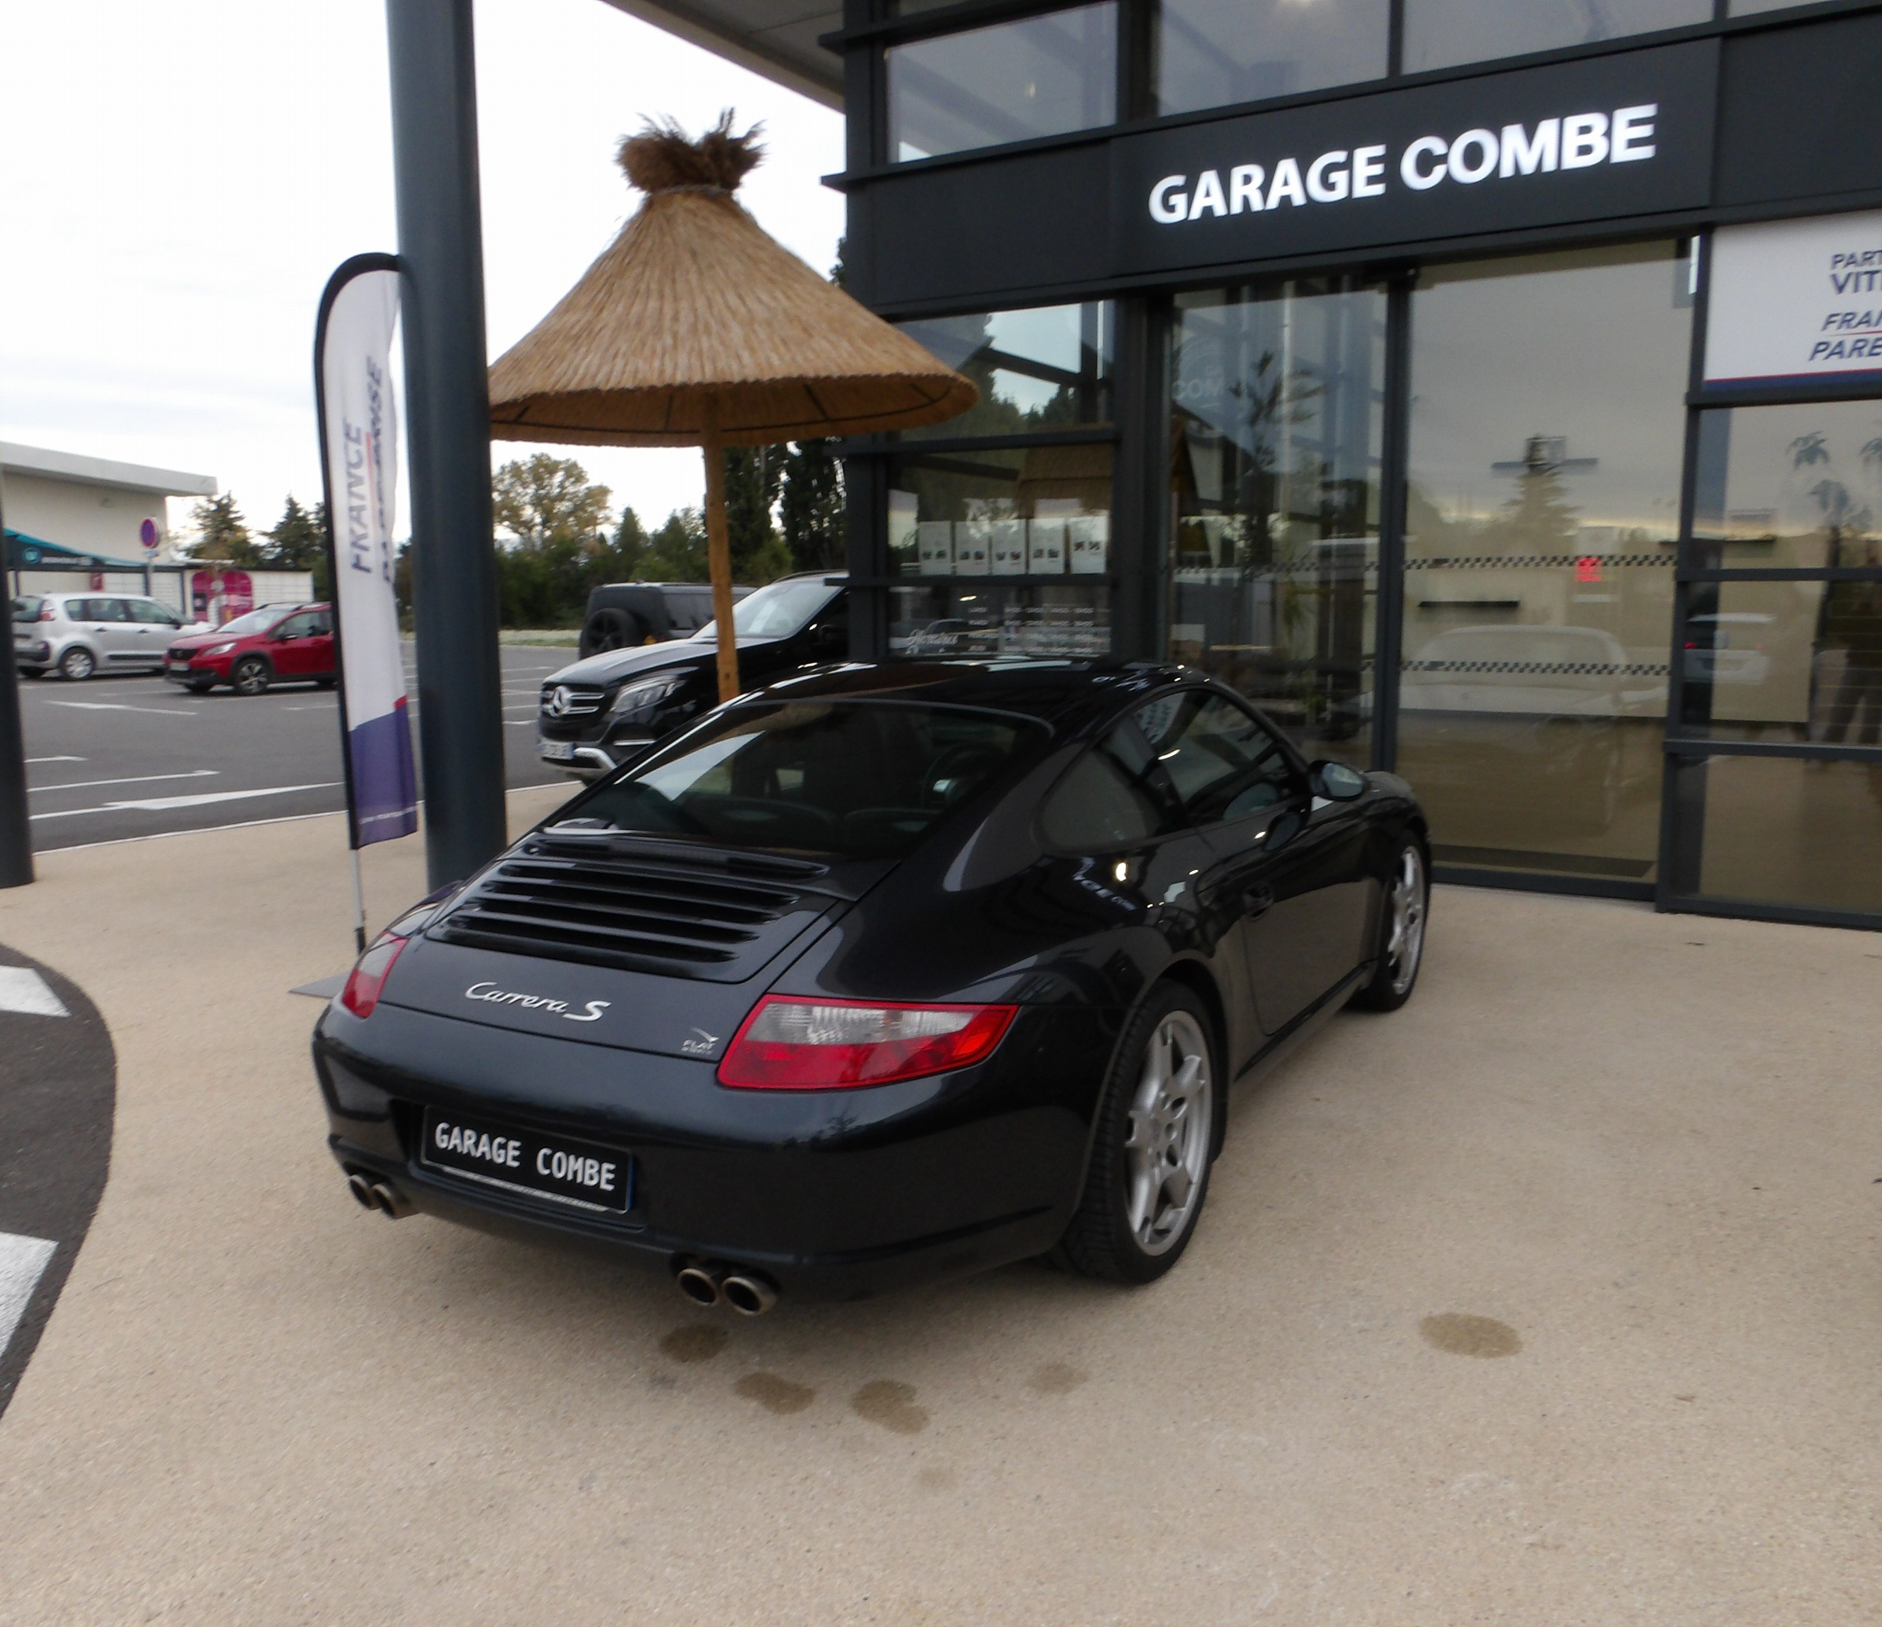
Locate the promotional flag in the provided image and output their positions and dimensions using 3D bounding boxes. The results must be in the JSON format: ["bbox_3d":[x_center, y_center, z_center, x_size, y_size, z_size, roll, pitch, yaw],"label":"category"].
[{"bbox_3d":[-2.184,-0.999,5.860,0.120,2.240,0.520,2,8,14],"label":"promotional flag"}]

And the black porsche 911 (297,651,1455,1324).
[{"bbox_3d":[0.283,0.177,4.584,1.830,1.300,4.430,5,9,30],"label":"black porsche 911"}]

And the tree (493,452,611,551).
[{"bbox_3d":[-23.409,-16.003,88.619,8.000,10.270,8.000,0,8,0],"label":"tree"}]

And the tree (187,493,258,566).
[{"bbox_3d":[-35.468,-12.225,74.002,4.600,6.990,4.600,0,8,0],"label":"tree"}]

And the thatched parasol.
[{"bbox_3d":[-1.030,-1.334,6.981,2.500,3.620,2.500,2,9,30],"label":"thatched parasol"}]

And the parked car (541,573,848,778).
[{"bbox_3d":[-0.933,-1.086,12.280,4.820,1.790,1.970,-7,11,-41],"label":"parked car"}]

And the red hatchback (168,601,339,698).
[{"bbox_3d":[-11.581,-2.963,26.590,1.780,1.550,4.160,5,9,31],"label":"red hatchback"}]

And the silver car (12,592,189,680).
[{"bbox_3d":[-16.235,-3.531,29.728,1.760,1.650,4.080,5,9,30],"label":"silver car"}]

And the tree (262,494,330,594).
[{"bbox_3d":[-31.722,-12.155,74.013,4.300,6.830,4.300,0,8,0],"label":"tree"}]

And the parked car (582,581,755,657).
[{"bbox_3d":[-4.268,-3.170,27.264,2.000,1.970,4.950,5,9,31],"label":"parked car"}]

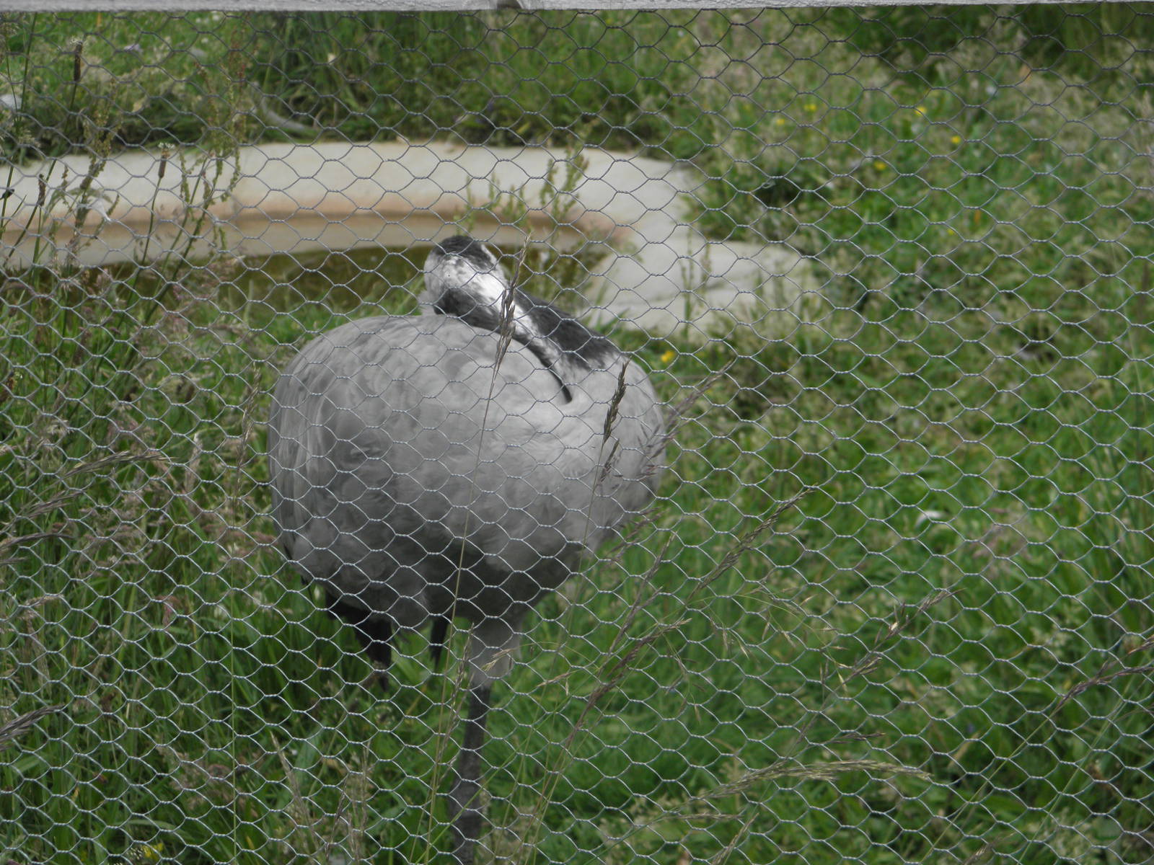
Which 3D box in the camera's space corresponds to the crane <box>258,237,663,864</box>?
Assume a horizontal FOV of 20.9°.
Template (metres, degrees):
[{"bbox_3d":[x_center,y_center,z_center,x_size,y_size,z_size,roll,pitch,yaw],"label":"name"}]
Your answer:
[{"bbox_3d":[-0.116,0.217,3.300,0.480,0.860,0.300,10,17,34],"label":"crane"}]

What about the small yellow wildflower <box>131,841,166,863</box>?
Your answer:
[{"bbox_3d":[-0.465,0.455,3.400,0.035,0.024,0.033,0,14,0],"label":"small yellow wildflower"}]

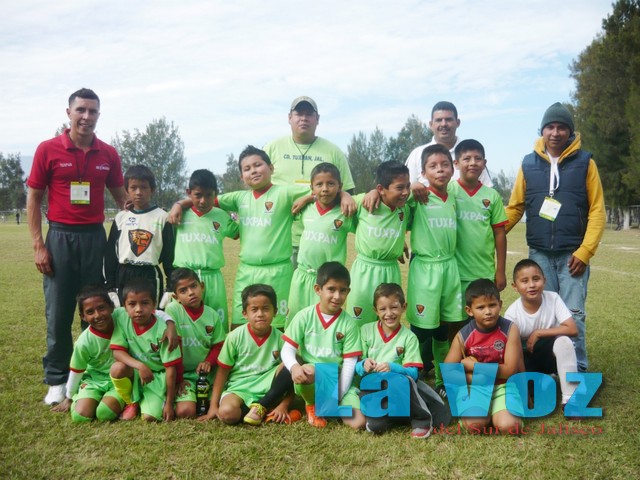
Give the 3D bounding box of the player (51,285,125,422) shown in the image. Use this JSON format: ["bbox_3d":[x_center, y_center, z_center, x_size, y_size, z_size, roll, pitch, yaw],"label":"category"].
[{"bbox_3d":[-1.228,0.569,3.294,0.450,0.670,0.500,-1,2,-18],"label":"player"}]

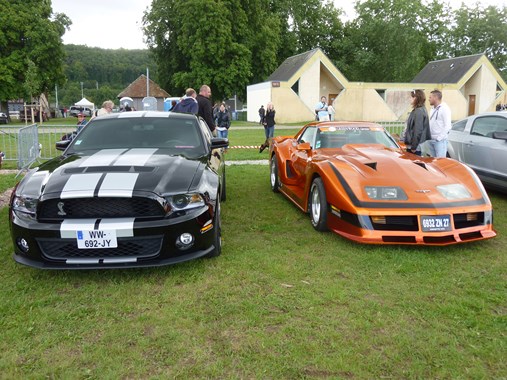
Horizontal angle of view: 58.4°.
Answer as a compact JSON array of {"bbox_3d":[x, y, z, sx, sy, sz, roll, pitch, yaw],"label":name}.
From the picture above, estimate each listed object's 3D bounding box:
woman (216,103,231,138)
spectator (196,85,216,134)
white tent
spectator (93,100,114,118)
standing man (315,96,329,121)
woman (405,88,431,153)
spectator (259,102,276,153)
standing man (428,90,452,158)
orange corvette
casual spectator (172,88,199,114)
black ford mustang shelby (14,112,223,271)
[{"bbox_3d":[-0.982,-2.076,14.874,0.480,1.640,0.320,1,11,0],"label":"woman"},{"bbox_3d":[-0.893,-1.011,8.663,0.550,1.830,0.420,10,14,40],"label":"spectator"},{"bbox_3d":[-25.299,-12.275,67.948,3.000,3.100,3.000,-1,11,-8],"label":"white tent"},{"bbox_3d":[-3.012,-1.011,9.176,0.400,1.600,0.500,7,12,30],"label":"spectator"},{"bbox_3d":[2.239,-2.150,15.057,0.550,1.780,0.420,0,11,-6],"label":"standing man"},{"bbox_3d":[2.586,-0.685,7.294,0.400,1.760,0.480,5,12,24],"label":"woman"},{"bbox_3d":[0.475,-2.002,14.580,0.480,1.630,0.500,0,11,-3],"label":"spectator"},{"bbox_3d":[3.093,-0.773,7.683,0.380,1.800,0.500,-4,11,-21],"label":"standing man"},{"bbox_3d":[1.538,-0.333,6.882,1.930,1.200,4.630,-1,11,-10],"label":"orange corvette"},{"bbox_3d":[-1.315,-1.051,8.962,0.550,1.790,0.400,4,11,17],"label":"casual spectator"},{"bbox_3d":[-1.347,-0.266,5.878,1.910,1.380,4.760,0,11,-3],"label":"black ford mustang shelby"}]

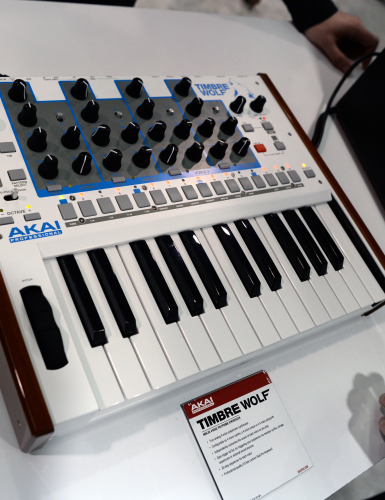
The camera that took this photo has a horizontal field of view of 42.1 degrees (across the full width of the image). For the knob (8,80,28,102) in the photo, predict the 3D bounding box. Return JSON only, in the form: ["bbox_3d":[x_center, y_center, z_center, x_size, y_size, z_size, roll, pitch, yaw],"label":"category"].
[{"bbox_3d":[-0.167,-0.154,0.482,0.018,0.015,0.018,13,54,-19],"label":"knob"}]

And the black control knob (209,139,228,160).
[{"bbox_3d":[0.029,-0.109,0.540,0.018,0.016,0.018,-13,67,-32],"label":"black control knob"}]

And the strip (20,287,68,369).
[{"bbox_3d":[-0.110,0.055,0.373,0.016,0.011,0.070,-13,65,-33],"label":"strip"}]

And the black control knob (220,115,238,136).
[{"bbox_3d":[0.043,-0.142,0.568,0.018,0.016,0.018,-13,67,-32],"label":"black control knob"}]

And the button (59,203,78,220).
[{"bbox_3d":[-0.108,-0.032,0.433,0.013,0.003,0.016,-13,67,-32],"label":"button"}]

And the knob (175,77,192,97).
[{"bbox_3d":[-0.009,-0.192,0.586,0.018,0.017,0.018,13,55,-19],"label":"knob"}]

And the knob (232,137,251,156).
[{"bbox_3d":[0.058,-0.118,0.569,0.017,0.017,0.017,30,50,-6],"label":"knob"}]

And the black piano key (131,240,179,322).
[{"bbox_3d":[-0.032,0.026,0.447,0.014,0.011,0.085,-13,65,-33],"label":"black piano key"}]

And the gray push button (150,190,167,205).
[{"bbox_3d":[-0.033,-0.051,0.487,0.012,0.003,0.015,-13,65,-33],"label":"gray push button"}]

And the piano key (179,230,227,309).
[{"bbox_3d":[0.014,0.015,0.477,0.014,0.011,0.085,-13,65,-33],"label":"piano key"}]

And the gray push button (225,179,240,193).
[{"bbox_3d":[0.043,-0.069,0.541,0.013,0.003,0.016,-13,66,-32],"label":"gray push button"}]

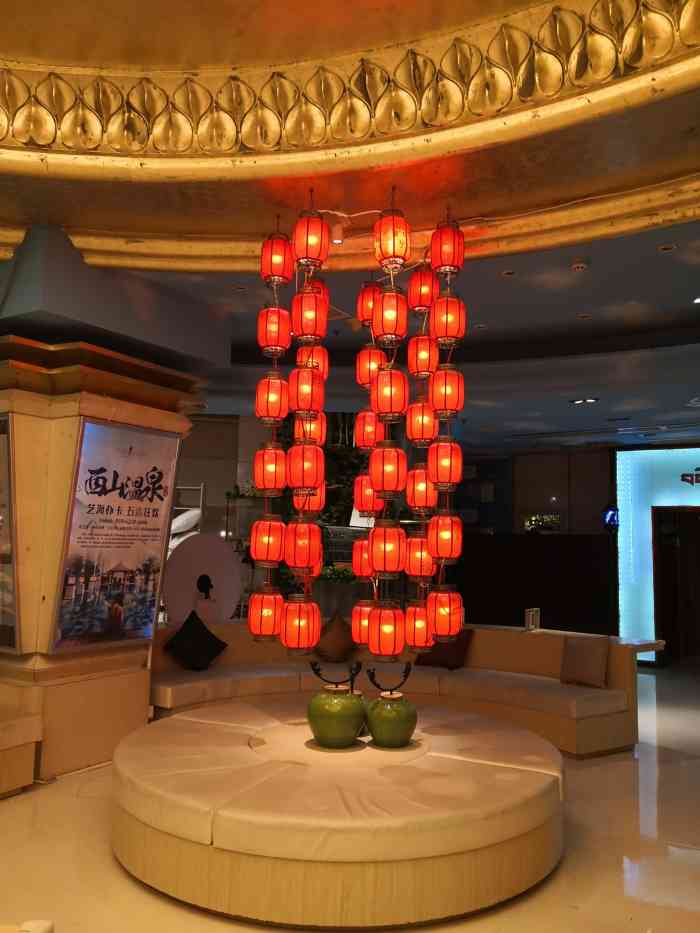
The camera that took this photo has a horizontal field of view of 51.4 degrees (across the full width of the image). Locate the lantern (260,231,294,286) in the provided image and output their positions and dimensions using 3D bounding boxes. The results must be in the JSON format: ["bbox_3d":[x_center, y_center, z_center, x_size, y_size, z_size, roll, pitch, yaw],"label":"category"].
[{"bbox_3d":[-0.440,-1.262,4.416,0.200,0.295,0.200,1,-6,0],"label":"lantern"}]

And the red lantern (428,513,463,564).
[{"bbox_3d":[0.537,0.404,4.115,0.200,0.295,0.200,1,-6,0],"label":"red lantern"}]

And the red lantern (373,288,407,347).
[{"bbox_3d":[0.217,-0.800,3.922,0.200,0.295,0.200,1,-6,0],"label":"red lantern"}]

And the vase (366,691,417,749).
[{"bbox_3d":[0.247,1.449,4.171,0.288,0.277,0.288,1,-6,0],"label":"vase"}]

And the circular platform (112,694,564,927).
[{"bbox_3d":[-0.064,1.763,4.167,2.510,0.400,2.510,1,-6,0],"label":"circular platform"}]

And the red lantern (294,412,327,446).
[{"bbox_3d":[-0.254,-0.238,4.738,0.200,0.295,0.200,1,-6,0],"label":"red lantern"}]

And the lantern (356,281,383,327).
[{"bbox_3d":[0.136,-1.111,4.962,0.200,0.295,0.200,1,-6,0],"label":"lantern"}]

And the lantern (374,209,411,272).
[{"bbox_3d":[0.232,-1.231,3.965,0.200,0.295,0.200,1,-6,0],"label":"lantern"}]

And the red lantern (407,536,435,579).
[{"bbox_3d":[0.441,0.569,4.549,0.200,0.295,0.200,1,-6,0],"label":"red lantern"}]

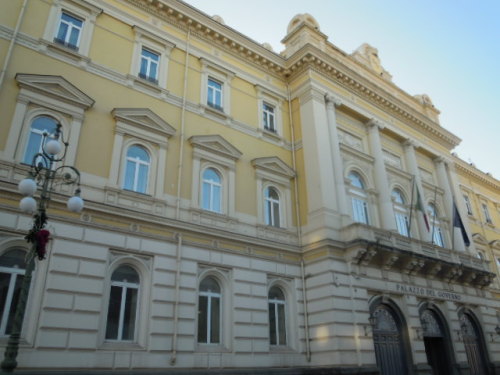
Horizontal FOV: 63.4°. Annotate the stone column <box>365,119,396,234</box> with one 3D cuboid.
[{"bbox_3d":[9.798,-0.809,29.989,1.054,9.146,0.986,17,-30,-34],"label":"stone column"}]

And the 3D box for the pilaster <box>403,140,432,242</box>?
[{"bbox_3d":[13.332,0.860,31.303,1.221,9.982,0.710,17,-30,-34],"label":"pilaster"}]

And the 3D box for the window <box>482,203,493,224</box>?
[{"bbox_3d":[25.537,2.916,43.538,1.040,1.947,0.281,17,-30,-34],"label":"window"}]

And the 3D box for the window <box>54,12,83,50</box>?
[{"bbox_3d":[-8.617,-7.498,19.419,1.023,1.947,0.281,17,-30,-34],"label":"window"}]

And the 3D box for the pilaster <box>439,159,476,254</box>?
[{"bbox_3d":[17.815,2.316,34.761,1.188,9.900,1.122,17,-30,-34],"label":"pilaster"}]

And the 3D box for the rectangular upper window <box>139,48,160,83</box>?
[{"bbox_3d":[-5.361,-6.505,21.718,1.056,1.947,0.281,17,-30,-34],"label":"rectangular upper window"}]

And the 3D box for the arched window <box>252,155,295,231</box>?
[{"bbox_3d":[1.401,0.222,23.861,3.432,4.439,0.611,17,-30,-34],"label":"arched window"}]

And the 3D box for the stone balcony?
[{"bbox_3d":[12.082,4.963,27.102,16.253,1.865,1.353,17,-30,-34],"label":"stone balcony"}]

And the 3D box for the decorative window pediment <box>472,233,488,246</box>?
[{"bbox_3d":[22.318,5.030,39.328,3.465,1.006,0.528,17,-30,-34],"label":"decorative window pediment"}]

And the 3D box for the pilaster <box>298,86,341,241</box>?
[{"bbox_3d":[4.304,-1.768,25.295,1.287,9.900,1.254,17,-30,-34],"label":"pilaster"}]

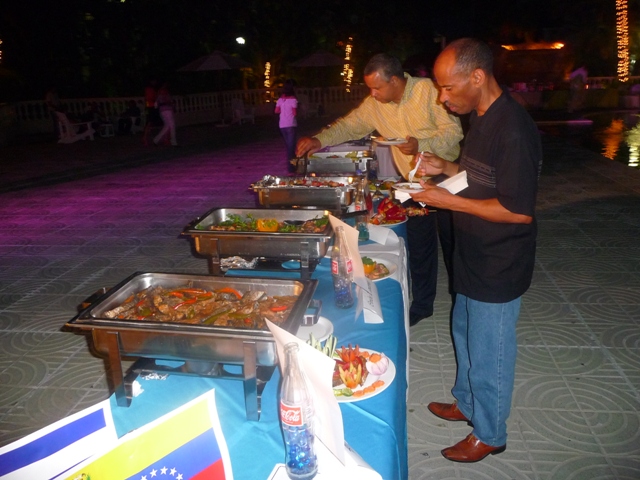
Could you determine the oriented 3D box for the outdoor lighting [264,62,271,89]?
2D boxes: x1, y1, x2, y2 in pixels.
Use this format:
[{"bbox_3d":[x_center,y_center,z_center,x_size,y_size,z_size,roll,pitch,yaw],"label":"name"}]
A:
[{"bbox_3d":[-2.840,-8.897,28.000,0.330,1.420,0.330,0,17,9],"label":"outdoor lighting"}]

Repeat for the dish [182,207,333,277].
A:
[{"bbox_3d":[-0.217,0.042,2.090,0.600,0.240,0.360,1,17,5],"label":"dish"}]

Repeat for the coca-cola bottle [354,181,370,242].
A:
[{"bbox_3d":[0.215,-0.150,2.565,0.071,0.292,0.071,0,17,9],"label":"coca-cola bottle"}]

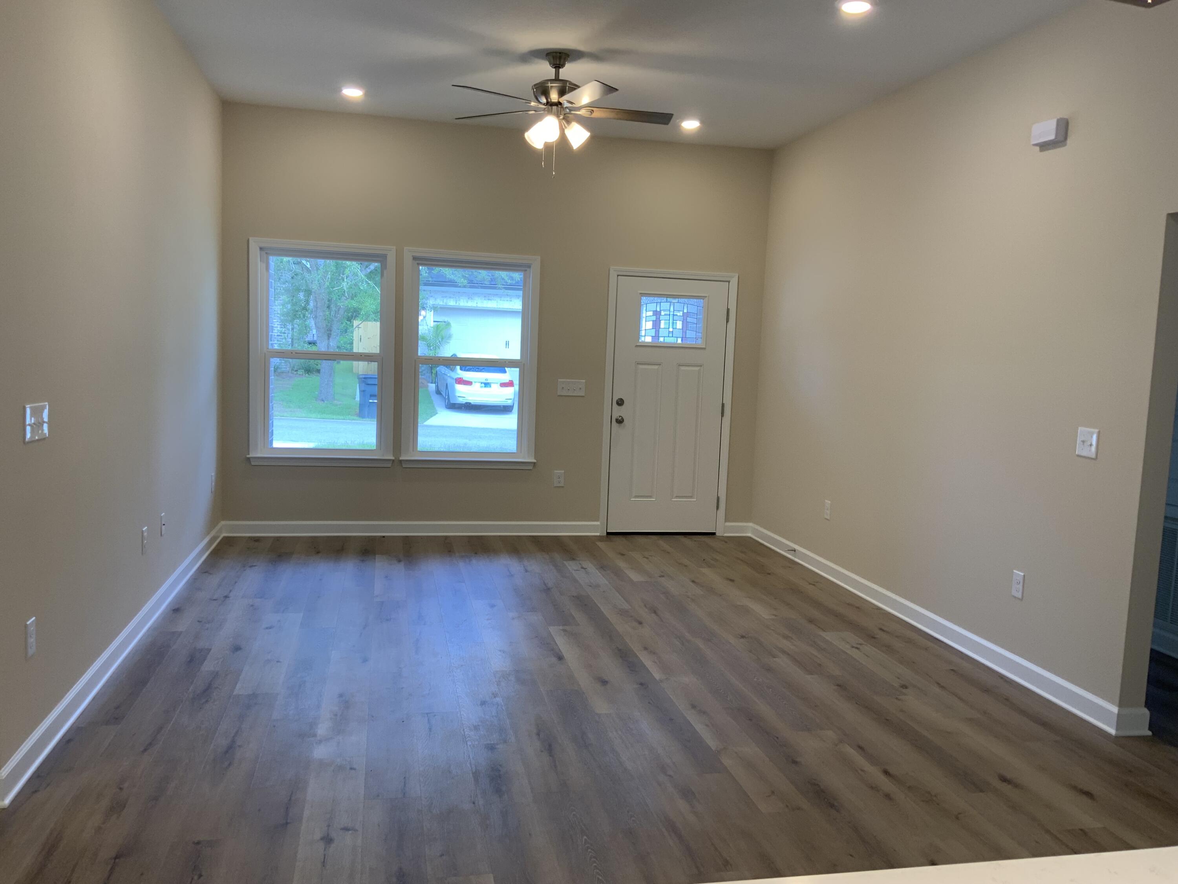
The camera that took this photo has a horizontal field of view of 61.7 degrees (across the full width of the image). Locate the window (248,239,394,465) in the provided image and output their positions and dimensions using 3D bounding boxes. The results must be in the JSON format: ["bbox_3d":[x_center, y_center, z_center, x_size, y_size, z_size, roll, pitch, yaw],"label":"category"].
[{"bbox_3d":[-1.952,-0.635,7.250,1.034,1.632,0.100,1,6,-12],"label":"window"}]

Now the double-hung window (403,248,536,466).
[{"bbox_3d":[-0.889,-0.607,7.472,1.029,1.627,0.100,1,6,-12],"label":"double-hung window"}]

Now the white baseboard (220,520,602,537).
[{"bbox_3d":[-1.296,0.660,7.495,2.830,0.108,0.016,1,6,-12],"label":"white baseboard"}]

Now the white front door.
[{"bbox_3d":[0.624,-0.275,7.822,0.903,2.009,0.045,1,6,-12],"label":"white front door"}]

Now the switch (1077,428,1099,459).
[{"bbox_3d":[2.135,0.005,4.222,0.010,0.121,0.126,1,6,-12],"label":"switch"}]

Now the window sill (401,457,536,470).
[{"bbox_3d":[-0.911,0.170,7.520,1.038,0.075,0.070,1,6,-12],"label":"window sill"}]

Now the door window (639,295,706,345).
[{"bbox_3d":[0.650,-0.952,7.739,0.521,0.360,0.030,1,6,-12],"label":"door window"}]

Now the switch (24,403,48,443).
[{"bbox_3d":[-1.851,-0.065,3.309,0.010,0.119,0.208,1,6,-12],"label":"switch"}]

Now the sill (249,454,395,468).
[{"bbox_3d":[-1.974,0.146,7.298,1.057,0.073,0.070,1,6,-12],"label":"sill"}]

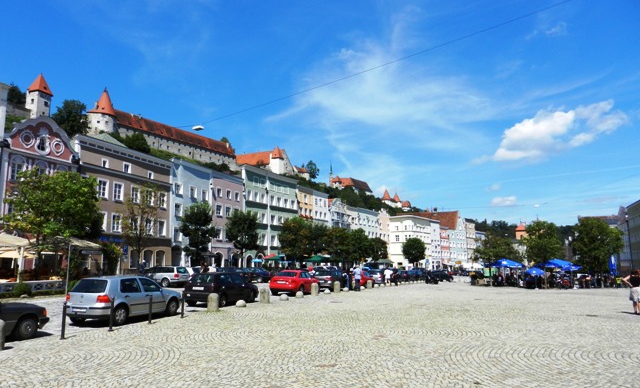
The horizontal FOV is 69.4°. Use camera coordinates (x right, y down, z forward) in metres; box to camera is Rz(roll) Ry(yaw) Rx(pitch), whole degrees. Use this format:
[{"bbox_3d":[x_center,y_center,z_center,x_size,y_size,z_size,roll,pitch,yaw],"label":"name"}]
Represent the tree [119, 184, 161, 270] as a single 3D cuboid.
[{"bbox_3d":[-16.161,3.576,41.846,3.600,8.600,3.600,3,-9,-21],"label":"tree"}]

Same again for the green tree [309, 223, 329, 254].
[{"bbox_3d":[-0.270,7.615,60.553,4.200,7.200,4.200,0,-9,0],"label":"green tree"}]

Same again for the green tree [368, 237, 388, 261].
[{"bbox_3d":[10.953,11.507,86.542,3.800,7.080,3.800,0,-9,0],"label":"green tree"}]

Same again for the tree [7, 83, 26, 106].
[{"bbox_3d":[-110.314,-35.925,167.721,7.300,9.500,7.300,6,-11,-35],"label":"tree"}]

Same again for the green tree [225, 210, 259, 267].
[{"bbox_3d":[-8.401,5.798,49.710,3.700,7.500,3.700,0,-9,0],"label":"green tree"}]

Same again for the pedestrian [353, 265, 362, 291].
[{"bbox_3d":[2.561,5.764,31.383,0.600,1.750,0.400,2,-9,-12],"label":"pedestrian"}]

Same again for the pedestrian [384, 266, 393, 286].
[{"bbox_3d":[5.748,6.853,38.400,0.520,1.740,0.360,-2,-9,10],"label":"pedestrian"}]

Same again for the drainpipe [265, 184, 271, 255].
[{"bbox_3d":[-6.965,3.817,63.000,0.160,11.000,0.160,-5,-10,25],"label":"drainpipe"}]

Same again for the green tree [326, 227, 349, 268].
[{"bbox_3d":[2.825,8.792,70.586,3.900,7.670,3.900,0,-9,0],"label":"green tree"}]

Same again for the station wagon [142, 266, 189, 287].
[{"bbox_3d":[-12.281,6.439,35.980,4.500,1.500,1.760,-6,-10,31],"label":"station wagon"}]

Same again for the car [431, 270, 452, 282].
[{"bbox_3d":[13.826,9.138,52.208,1.700,1.430,4.000,-6,-10,32],"label":"car"}]

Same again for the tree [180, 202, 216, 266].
[{"bbox_3d":[-11.725,4.738,44.605,3.500,7.900,3.500,0,-9,0],"label":"tree"}]

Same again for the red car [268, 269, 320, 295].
[{"bbox_3d":[-1.478,5.395,28.308,1.760,1.430,4.500,-3,-9,17],"label":"red car"}]

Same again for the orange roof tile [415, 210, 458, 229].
[{"bbox_3d":[37.774,8.319,150.483,14.000,6.300,6.500,-6,-10,33],"label":"orange roof tile"}]

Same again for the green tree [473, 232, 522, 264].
[{"bbox_3d":[16.853,6.172,43.885,4.500,5.030,4.500,0,-9,0],"label":"green tree"}]

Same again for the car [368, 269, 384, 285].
[{"bbox_3d":[5.766,7.833,43.728,1.760,1.470,4.200,-4,-10,24],"label":"car"}]

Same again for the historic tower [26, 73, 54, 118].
[{"bbox_3d":[-98.814,-34.293,163.405,5.800,18.000,5.800,-3,-9,16],"label":"historic tower"}]

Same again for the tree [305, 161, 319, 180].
[{"bbox_3d":[-5.536,-15.175,301.031,8.300,12.700,8.300,0,-9,0],"label":"tree"}]

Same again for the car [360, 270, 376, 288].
[{"bbox_3d":[3.388,6.949,37.981,1.660,1.430,3.900,-4,-10,22],"label":"car"}]

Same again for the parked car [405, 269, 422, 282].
[{"bbox_3d":[9.859,8.566,49.000,1.760,1.460,4.300,-5,-10,26],"label":"parked car"}]

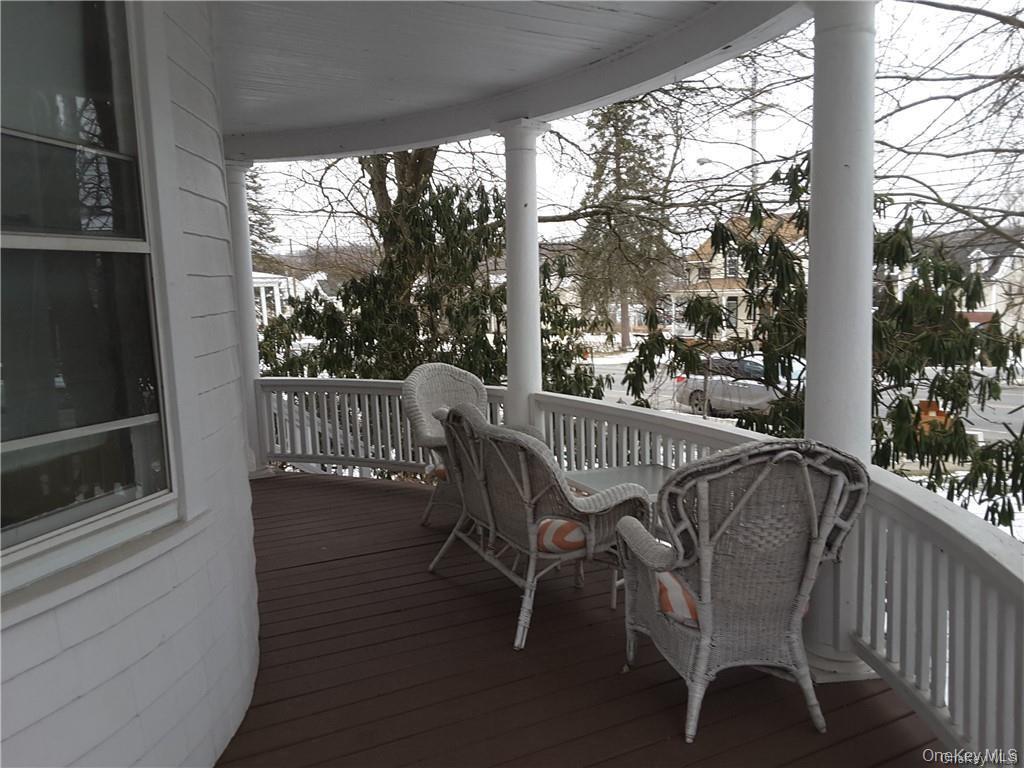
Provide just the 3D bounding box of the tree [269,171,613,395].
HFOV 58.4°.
[{"bbox_3d":[-0.742,-0.331,8.785,3.342,3.255,2.761,-2,6,0],"label":"tree"}]

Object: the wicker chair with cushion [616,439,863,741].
[{"bbox_3d":[0.719,0.593,3.029,0.710,0.932,0.680,-3,6,-4],"label":"wicker chair with cushion"}]

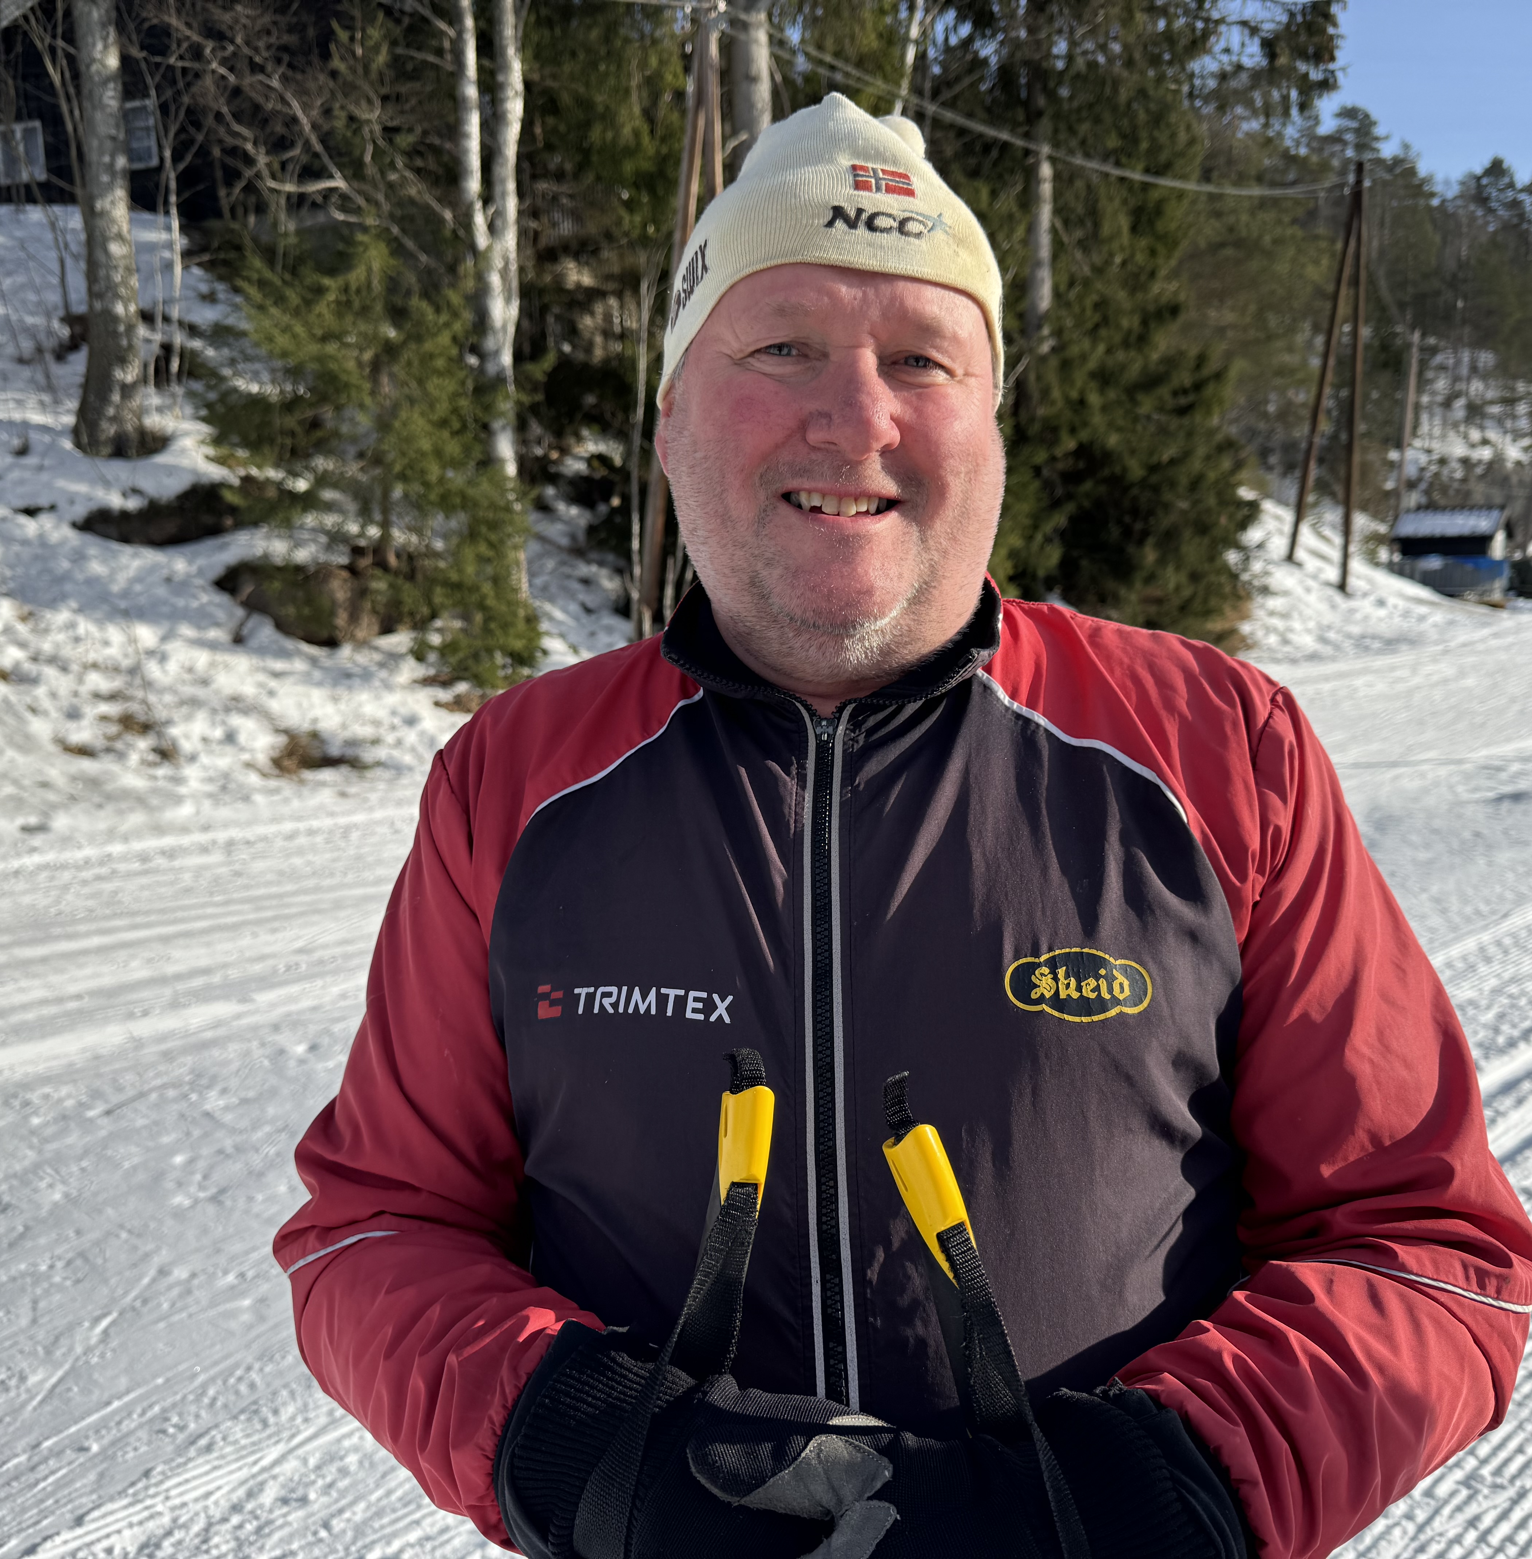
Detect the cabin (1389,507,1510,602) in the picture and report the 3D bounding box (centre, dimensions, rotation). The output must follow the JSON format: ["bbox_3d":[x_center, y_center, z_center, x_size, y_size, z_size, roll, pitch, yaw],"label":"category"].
[{"bbox_3d":[21.609,-7.101,45.500,3.100,2.850,2.300,4,10,36],"label":"cabin"}]

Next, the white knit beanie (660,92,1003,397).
[{"bbox_3d":[0.035,-0.270,0.757,0.180,0.172,0.215,1,8,-9],"label":"white knit beanie"}]

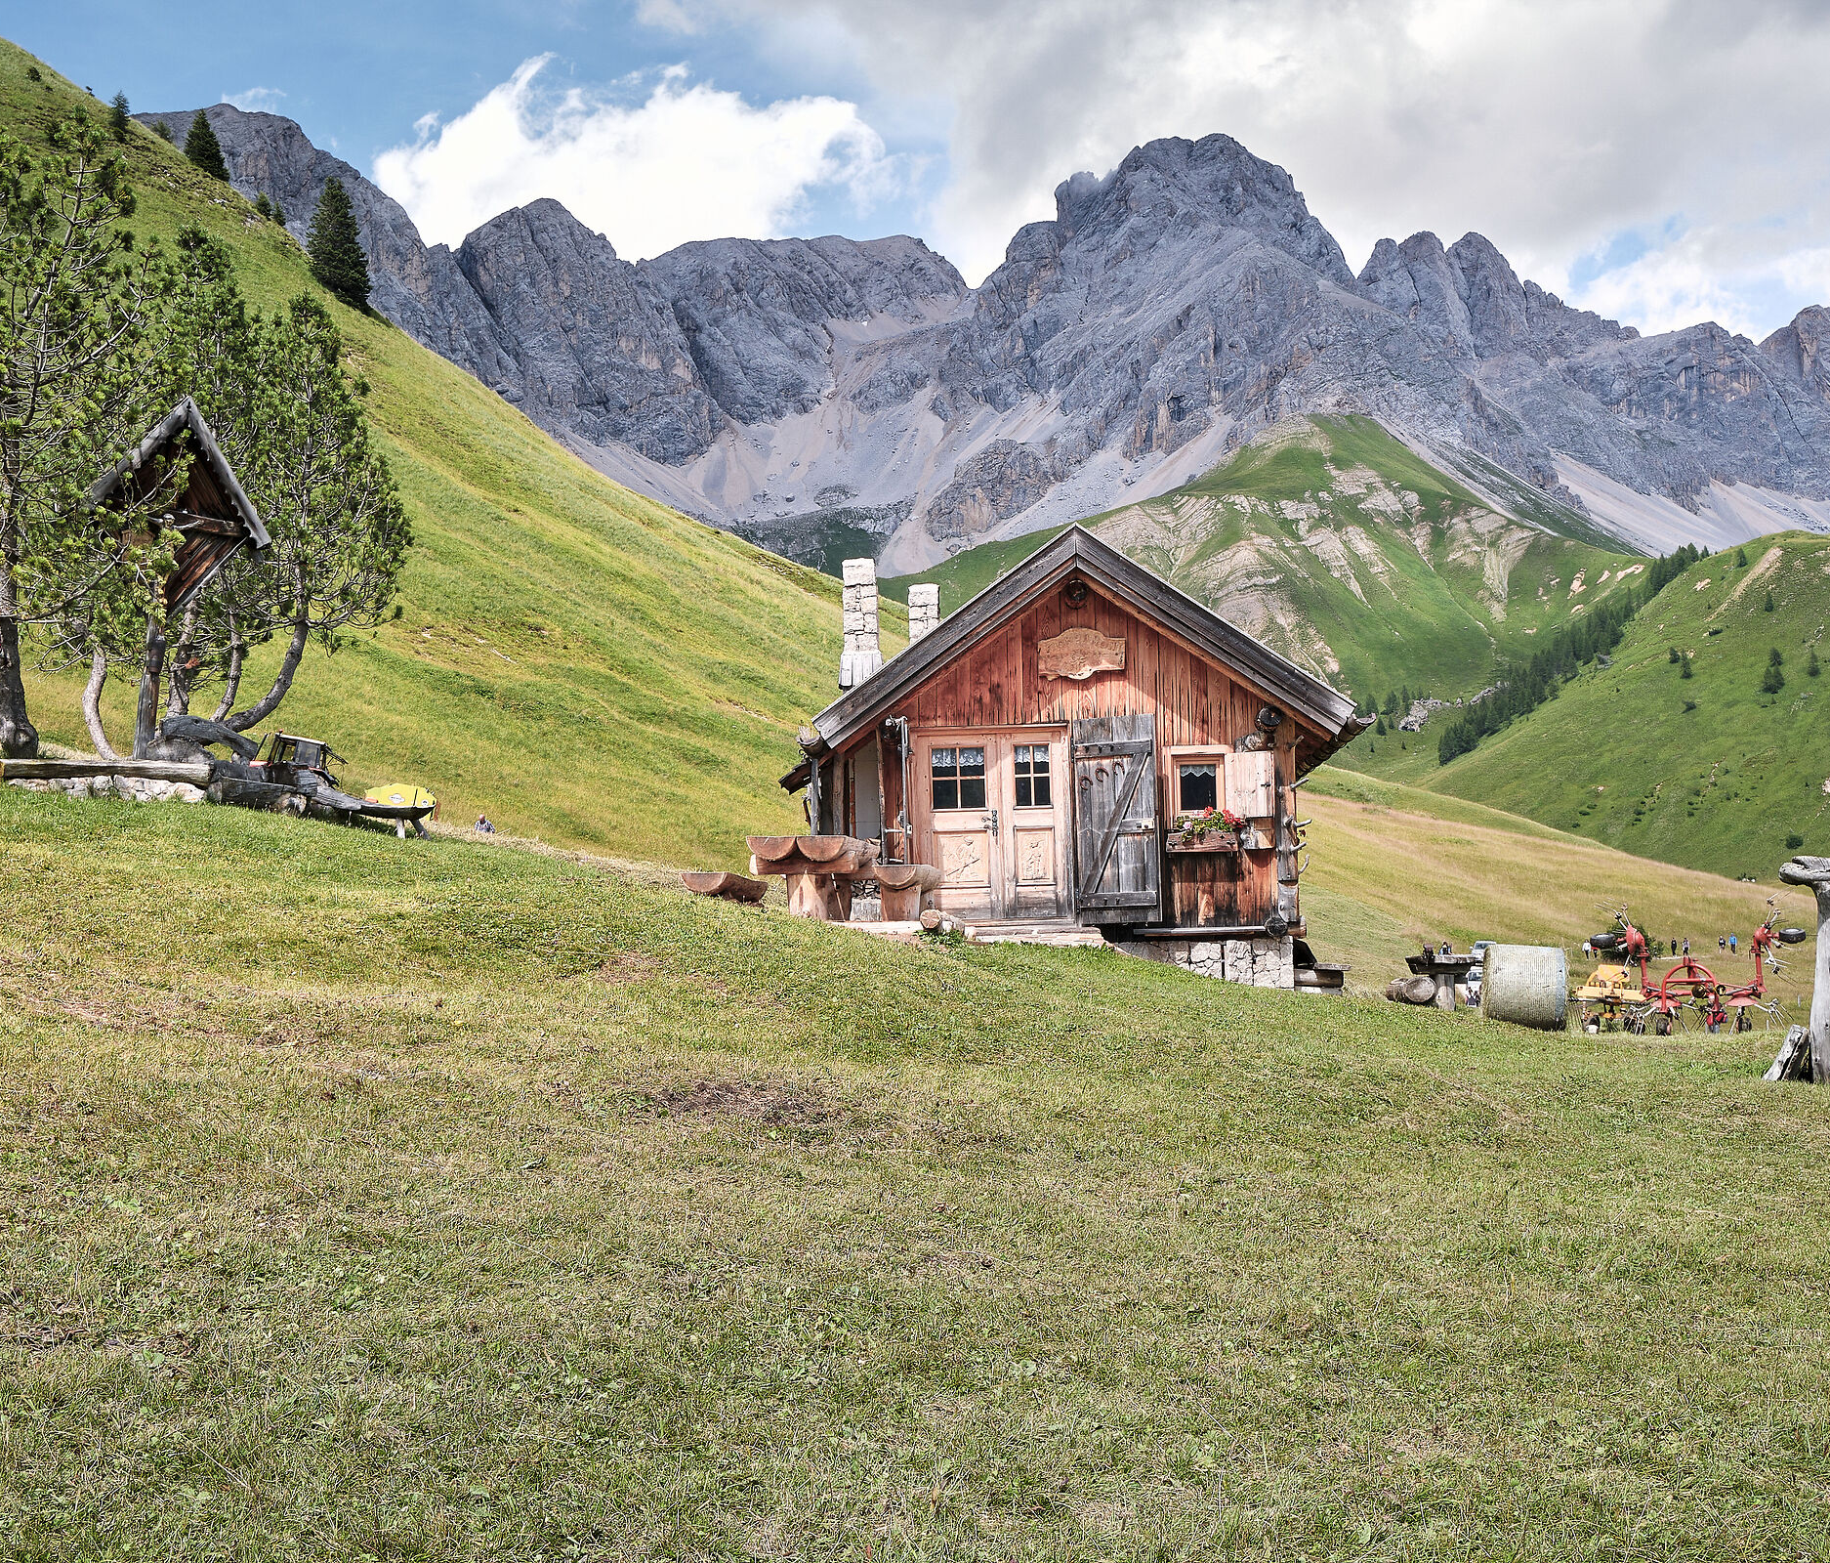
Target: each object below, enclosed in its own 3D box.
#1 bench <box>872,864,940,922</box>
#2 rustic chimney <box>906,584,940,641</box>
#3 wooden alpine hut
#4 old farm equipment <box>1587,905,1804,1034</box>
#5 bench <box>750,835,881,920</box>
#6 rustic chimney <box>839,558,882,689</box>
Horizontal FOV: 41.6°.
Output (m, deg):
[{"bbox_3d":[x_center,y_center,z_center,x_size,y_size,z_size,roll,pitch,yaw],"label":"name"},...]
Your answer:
[{"bbox_3d":[-0.070,0.987,21.256,0.350,0.470,2.000,0,-2,6],"label":"bench"},{"bbox_3d":[0.093,-1.532,27.376,0.390,1.400,0.420,0,-2,6],"label":"rustic chimney"},{"bbox_3d":[1.667,-0.130,25.791,5.700,4.400,6.300,0,-2,6],"label":"wooden alpine hut"},{"bbox_3d":[10.636,2.585,33.000,2.800,1.850,1.800,0,-2,12],"label":"old farm equipment"},{"bbox_3d":[-0.901,0.860,21.198,0.830,0.710,2.100,0,-2,6],"label":"bench"},{"bbox_3d":[-0.560,-1.491,24.973,0.430,1.600,0.450,0,-2,6],"label":"rustic chimney"}]

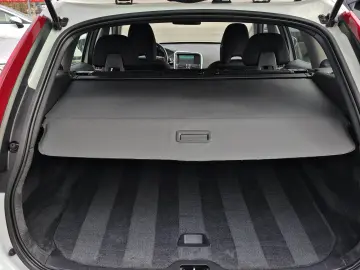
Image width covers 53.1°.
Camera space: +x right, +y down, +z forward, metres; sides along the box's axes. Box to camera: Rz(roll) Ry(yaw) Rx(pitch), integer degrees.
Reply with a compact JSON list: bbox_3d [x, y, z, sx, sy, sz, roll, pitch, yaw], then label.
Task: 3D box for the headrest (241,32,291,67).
[{"bbox_3d":[0.429,-0.420,1.790,0.228,0.160,0.110,0,32,0],"label":"headrest"}]

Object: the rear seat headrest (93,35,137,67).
[{"bbox_3d":[-0.321,-0.420,1.790,0.228,0.160,0.110,0,32,0],"label":"rear seat headrest"}]

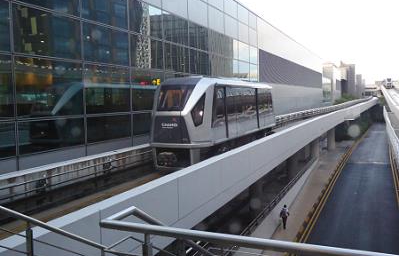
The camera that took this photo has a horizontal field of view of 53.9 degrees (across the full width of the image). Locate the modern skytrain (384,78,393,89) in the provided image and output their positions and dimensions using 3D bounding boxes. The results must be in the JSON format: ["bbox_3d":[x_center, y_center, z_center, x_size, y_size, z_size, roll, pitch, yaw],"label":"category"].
[{"bbox_3d":[70.746,-16.675,147.000,2.690,3.750,11.800,1,6,25],"label":"modern skytrain"}]

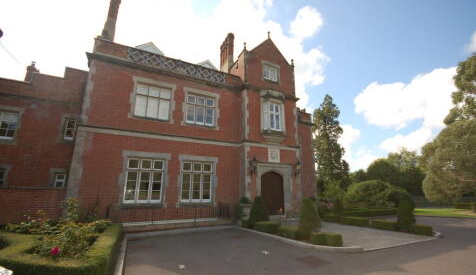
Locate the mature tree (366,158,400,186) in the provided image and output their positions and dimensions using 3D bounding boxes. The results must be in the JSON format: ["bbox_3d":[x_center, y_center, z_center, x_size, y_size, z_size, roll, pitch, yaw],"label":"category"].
[{"bbox_3d":[21.683,5.918,29.403,4.616,5.764,4.616,-8,-15,35],"label":"mature tree"}]

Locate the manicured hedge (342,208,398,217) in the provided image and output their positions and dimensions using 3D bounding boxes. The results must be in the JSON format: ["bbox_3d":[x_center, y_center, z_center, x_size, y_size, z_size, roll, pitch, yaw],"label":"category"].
[{"bbox_3d":[7.503,4.349,11.410,4.040,0.400,0.550,3,-13,-14],"label":"manicured hedge"}]

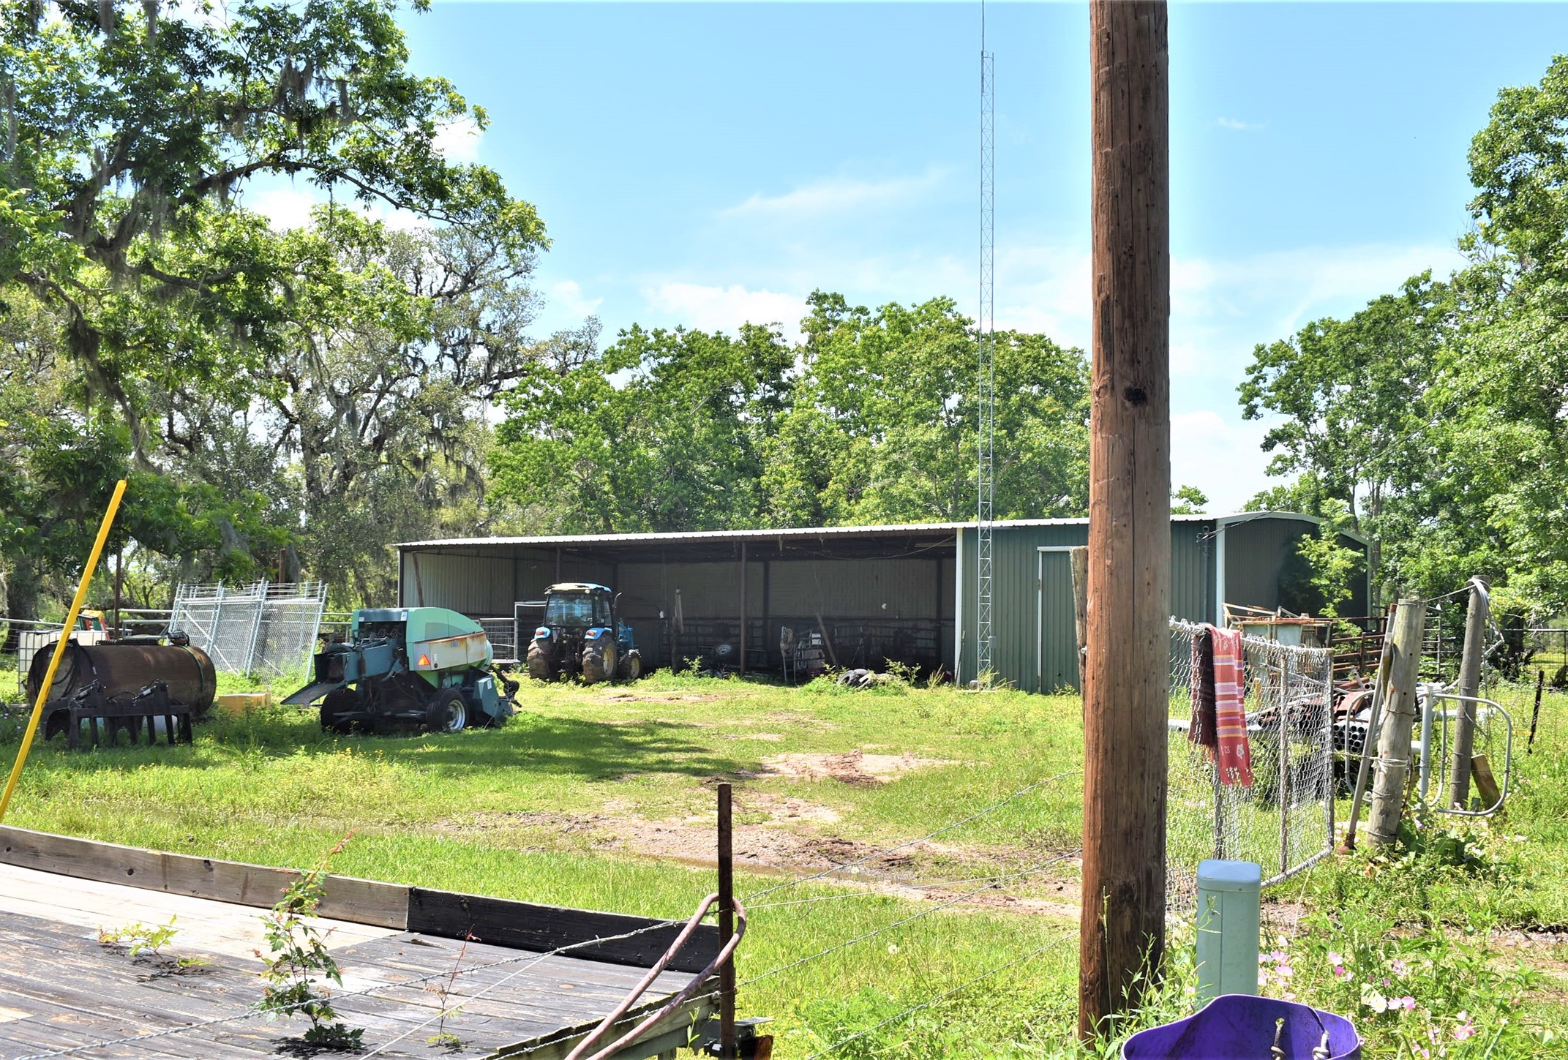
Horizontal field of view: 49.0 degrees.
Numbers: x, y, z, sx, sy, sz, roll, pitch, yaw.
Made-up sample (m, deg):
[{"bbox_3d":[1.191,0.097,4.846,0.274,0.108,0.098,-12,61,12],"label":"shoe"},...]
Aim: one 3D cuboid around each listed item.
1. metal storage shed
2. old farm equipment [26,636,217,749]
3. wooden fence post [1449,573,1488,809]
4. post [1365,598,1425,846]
[{"bbox_3d":[1.703,1.978,45.489,24.400,3.950,9.700,-2,-4,35],"label":"metal storage shed"},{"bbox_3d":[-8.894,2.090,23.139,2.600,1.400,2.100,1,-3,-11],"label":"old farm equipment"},{"bbox_3d":[5.204,1.257,13.049,0.150,1.770,0.150,4,-3,22],"label":"wooden fence post"},{"bbox_3d":[3.839,1.218,10.744,0.190,1.575,0.190,7,-3,20],"label":"post"}]

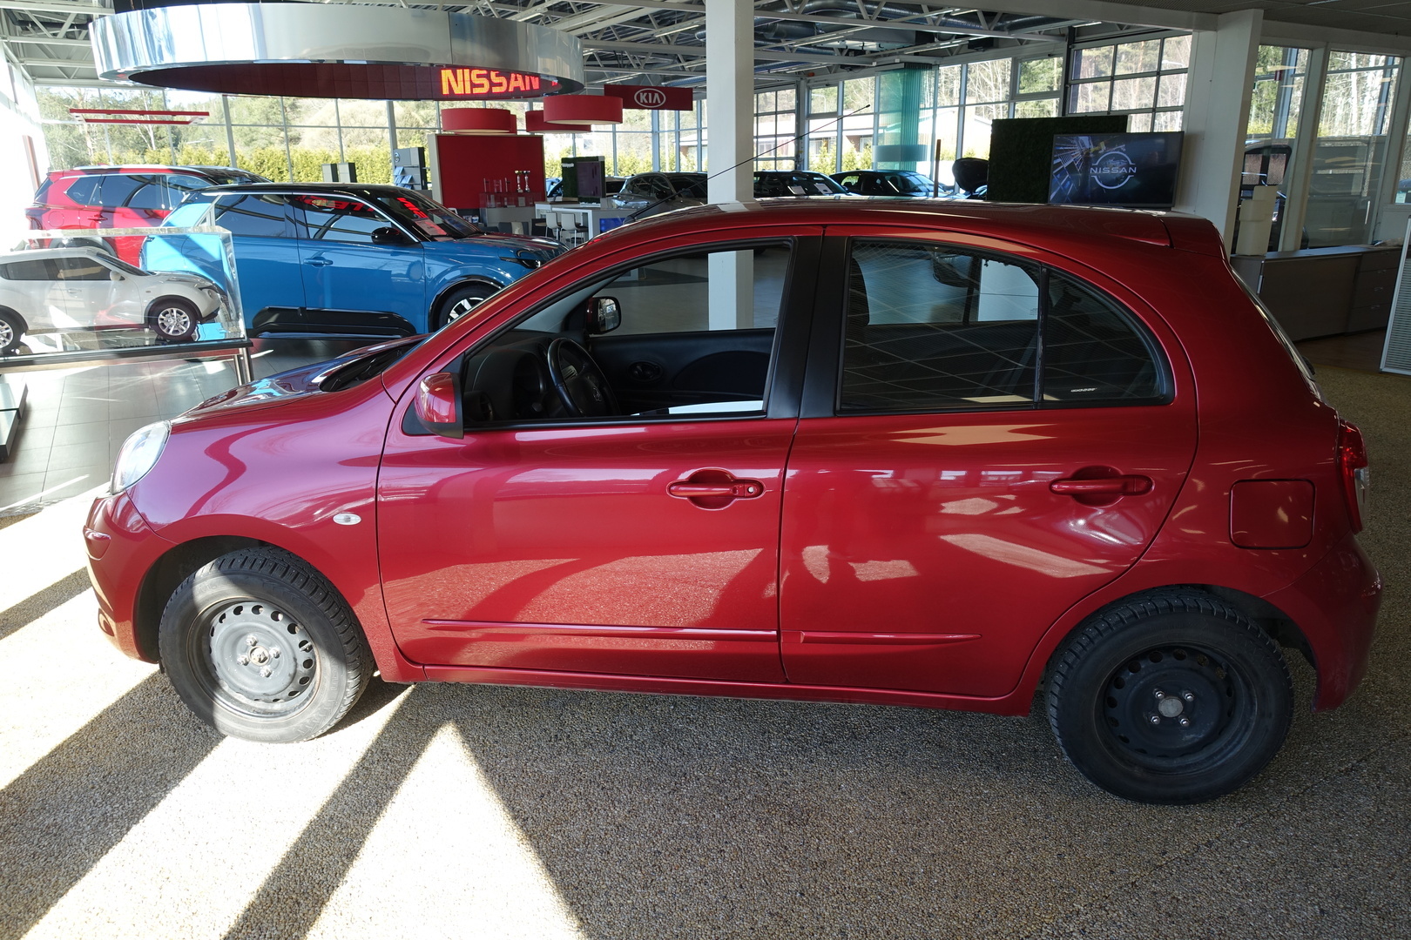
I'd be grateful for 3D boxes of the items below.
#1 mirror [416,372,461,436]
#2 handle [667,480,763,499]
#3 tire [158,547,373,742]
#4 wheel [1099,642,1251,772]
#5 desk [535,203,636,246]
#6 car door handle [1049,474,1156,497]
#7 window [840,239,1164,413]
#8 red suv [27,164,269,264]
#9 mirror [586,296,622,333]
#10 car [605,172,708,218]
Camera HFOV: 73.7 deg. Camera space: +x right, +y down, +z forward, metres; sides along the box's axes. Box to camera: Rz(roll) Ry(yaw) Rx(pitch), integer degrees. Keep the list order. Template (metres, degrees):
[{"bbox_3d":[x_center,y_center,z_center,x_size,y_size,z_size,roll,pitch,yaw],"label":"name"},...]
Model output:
[{"bbox_3d":[-0.649,-0.164,2.292,0.110,0.140,0.180,2,17,7],"label":"mirror"},{"bbox_3d":[0.023,0.047,2.317,0.225,0.040,0.045,2,17,7],"label":"handle"},{"bbox_3d":[-1.257,0.502,2.712,0.585,0.585,0.175,1,17,4],"label":"tire"},{"bbox_3d":[1.177,0.581,2.409,0.375,0.375,0.140,2,17,7],"label":"wheel"},{"bbox_3d":[-2.370,-4.730,18.651,0.900,1.060,2.100,-11,19,-31],"label":"desk"},{"bbox_3d":[0.928,0.036,2.205,0.225,0.042,0.045,2,17,7],"label":"car door handle"},{"bbox_3d":[0.708,-0.342,2.230,0.760,0.410,0.070,2,1,7],"label":"window"},{"bbox_3d":[-7.700,-3.851,14.744,4.680,1.710,1.840,0,17,0],"label":"red suv"},{"bbox_3d":[-0.437,-0.651,3.933,0.110,0.140,0.180,2,17,7],"label":"mirror"},{"bbox_3d":[-0.415,-5.675,20.727,1.800,1.600,4.350,-10,19,-30],"label":"car"}]

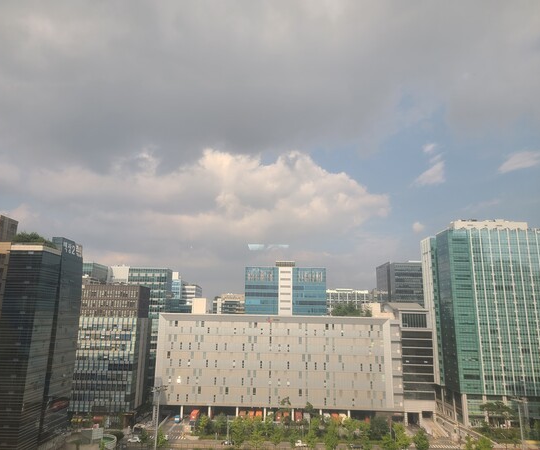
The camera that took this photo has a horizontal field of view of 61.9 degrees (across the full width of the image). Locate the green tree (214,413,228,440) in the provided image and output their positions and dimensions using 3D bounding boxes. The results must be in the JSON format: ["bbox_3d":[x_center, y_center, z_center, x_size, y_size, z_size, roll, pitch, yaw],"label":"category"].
[{"bbox_3d":[-17.550,73.480,164.840,5.090,9.180,5.090,0,-13,3],"label":"green tree"}]

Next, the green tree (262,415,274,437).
[{"bbox_3d":[-0.500,75.920,170.700,4.520,7.740,4.520,0,-13,3],"label":"green tree"}]

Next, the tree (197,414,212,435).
[{"bbox_3d":[-24.830,76.160,172.090,6.080,7.100,6.080,0,-13,3],"label":"tree"}]

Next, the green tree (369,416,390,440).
[{"bbox_3d":[40.520,75.580,167.450,8.130,8.280,8.130,0,-13,3],"label":"green tree"}]

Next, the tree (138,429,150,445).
[{"bbox_3d":[-43.210,73.060,155.910,4.140,4.960,4.140,0,-13,3],"label":"tree"}]

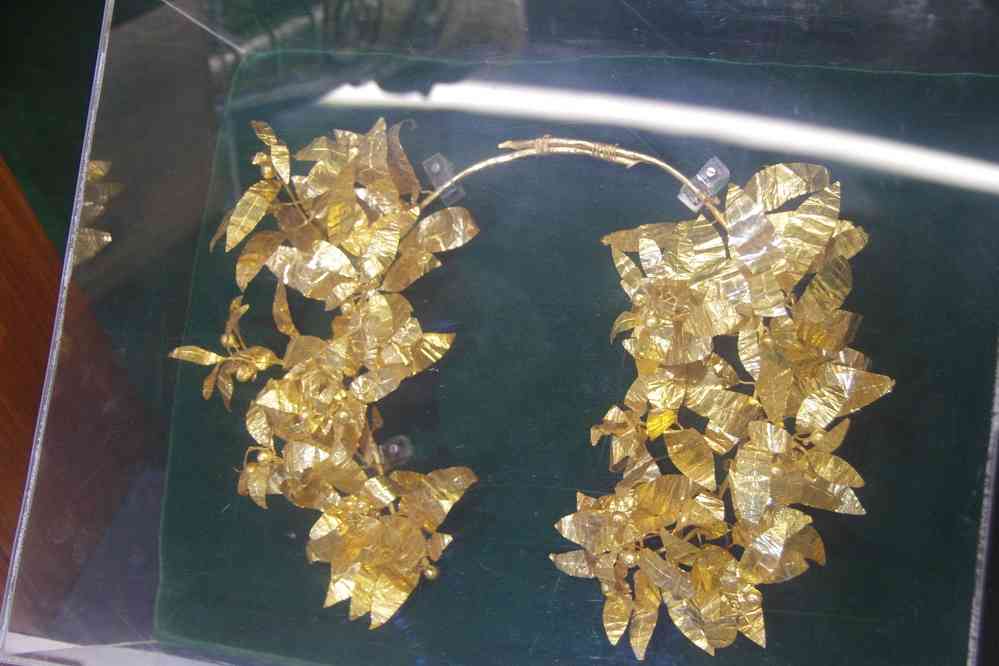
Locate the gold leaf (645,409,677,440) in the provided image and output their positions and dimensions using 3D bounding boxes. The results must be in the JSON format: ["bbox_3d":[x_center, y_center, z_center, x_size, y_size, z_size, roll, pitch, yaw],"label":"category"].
[{"bbox_3d":[0.074,0.042,0.740,0.013,0.006,0.018,41,93,15],"label":"gold leaf"}]

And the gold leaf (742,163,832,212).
[{"bbox_3d":[0.133,-0.067,0.740,0.040,0.009,0.021,-20,81,12],"label":"gold leaf"}]

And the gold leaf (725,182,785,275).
[{"bbox_3d":[0.119,-0.048,0.741,0.023,0.008,0.046,-24,80,11],"label":"gold leaf"}]

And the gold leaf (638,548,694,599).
[{"bbox_3d":[0.073,0.105,0.703,0.031,0.007,0.012,42,92,15],"label":"gold leaf"}]

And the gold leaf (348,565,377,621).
[{"bbox_3d":[-0.064,0.121,0.755,0.015,0.008,0.029,21,84,10],"label":"gold leaf"}]

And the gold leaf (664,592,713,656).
[{"bbox_3d":[0.080,0.121,0.672,0.012,0.006,0.035,-37,71,7],"label":"gold leaf"}]

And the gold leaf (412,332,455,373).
[{"bbox_3d":[-0.031,0.007,0.730,0.027,0.006,0.015,-29,79,13],"label":"gold leaf"}]

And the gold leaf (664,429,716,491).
[{"bbox_3d":[0.088,0.057,0.733,0.017,0.007,0.037,-40,75,6],"label":"gold leaf"}]

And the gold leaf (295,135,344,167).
[{"bbox_3d":[-0.090,-0.092,0.813,0.029,0.007,0.015,3,86,10],"label":"gold leaf"}]

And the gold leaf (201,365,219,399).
[{"bbox_3d":[-0.143,0.024,0.799,0.006,0.006,0.019,21,87,6],"label":"gold leaf"}]

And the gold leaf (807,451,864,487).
[{"bbox_3d":[0.138,0.057,0.661,0.027,0.006,0.011,23,90,22],"label":"gold leaf"}]

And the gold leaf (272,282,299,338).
[{"bbox_3d":[-0.099,-0.011,0.757,0.006,0.011,0.030,-38,66,51],"label":"gold leaf"}]

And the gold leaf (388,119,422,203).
[{"bbox_3d":[-0.046,-0.084,0.799,0.015,0.009,0.045,-14,83,9],"label":"gold leaf"}]

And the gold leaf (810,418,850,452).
[{"bbox_3d":[0.147,0.046,0.717,0.022,0.006,0.012,-39,75,7],"label":"gold leaf"}]

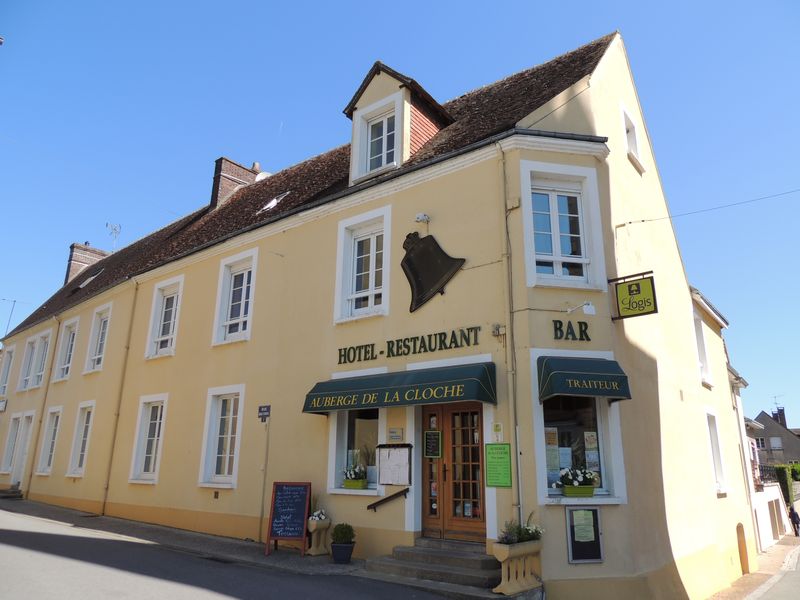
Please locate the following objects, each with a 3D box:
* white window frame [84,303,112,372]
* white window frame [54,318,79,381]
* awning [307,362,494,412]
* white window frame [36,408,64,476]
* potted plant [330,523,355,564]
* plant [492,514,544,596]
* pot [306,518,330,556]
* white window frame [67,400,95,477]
[{"bbox_3d":[-9.385,1.232,17.433,1.410,2.116,0.250,-13,-21,40],"label":"white window frame"},{"bbox_3d":[-11.574,1.749,19.364,1.380,2.200,0.200,-12,-20,38],"label":"white window frame"},{"bbox_3d":[-0.139,1.506,9.236,3.620,0.650,0.580,-12,-20,38],"label":"awning"},{"bbox_3d":[-11.645,4.710,18.554,1.250,2.220,0.200,-12,-20,38],"label":"white window frame"},{"bbox_3d":[-0.883,3.890,8.917,0.360,0.610,0.360,2,-16,-5],"label":"potted plant"},{"bbox_3d":[1.518,3.265,7.136,0.740,0.820,0.300,15,-21,-41],"label":"plant"},{"bbox_3d":[-1.398,4.103,9.623,0.320,0.550,0.300,13,-20,-37],"label":"pot"},{"bbox_3d":[-9.429,4.149,16.586,1.314,2.170,0.250,-13,-21,40],"label":"white window frame"}]

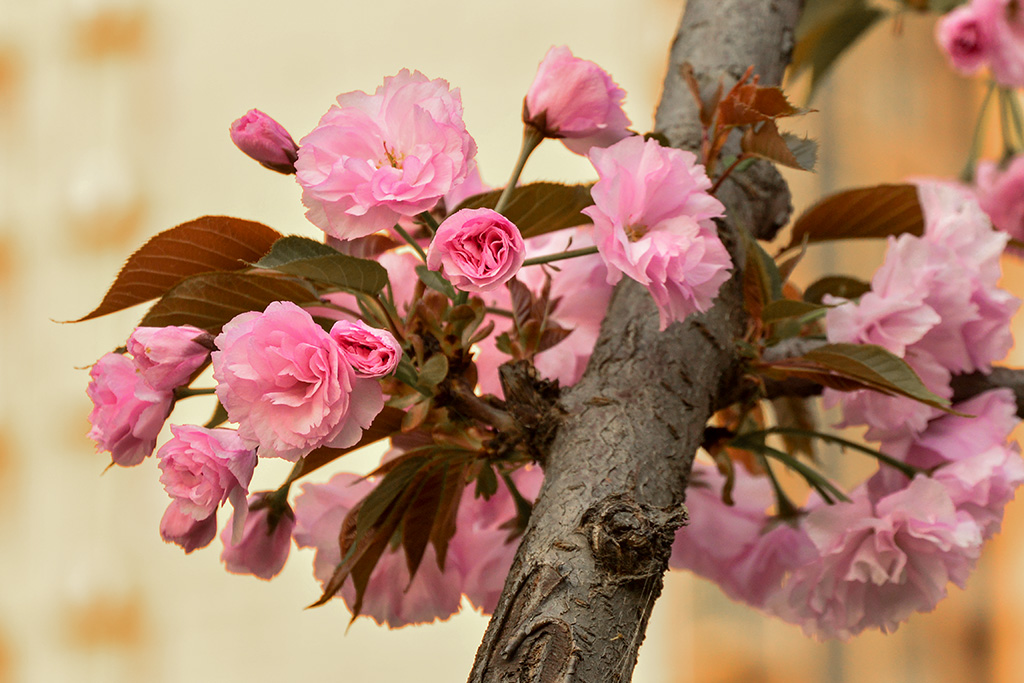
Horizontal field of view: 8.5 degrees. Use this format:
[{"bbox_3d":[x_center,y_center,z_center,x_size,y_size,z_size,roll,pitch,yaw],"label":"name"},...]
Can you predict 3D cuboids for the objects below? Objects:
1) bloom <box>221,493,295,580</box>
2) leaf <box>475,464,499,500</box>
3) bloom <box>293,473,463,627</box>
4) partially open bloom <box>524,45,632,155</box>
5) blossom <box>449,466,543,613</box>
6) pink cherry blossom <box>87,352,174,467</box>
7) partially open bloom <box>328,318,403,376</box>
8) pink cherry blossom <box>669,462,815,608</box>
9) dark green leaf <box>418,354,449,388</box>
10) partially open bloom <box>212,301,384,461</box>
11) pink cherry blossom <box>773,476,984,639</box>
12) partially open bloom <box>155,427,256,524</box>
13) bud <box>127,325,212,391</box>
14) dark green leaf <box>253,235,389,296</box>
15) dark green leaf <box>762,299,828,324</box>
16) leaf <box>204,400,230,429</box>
[{"bbox_3d":[-0.072,0.056,1.960,0.019,0.025,0.020,18,6,4],"label":"bloom"},{"bbox_3d":[-0.007,0.041,2.020,0.007,0.011,0.006,-1,-25,9],"label":"leaf"},{"bbox_3d":[-0.040,0.062,2.070,0.051,0.047,0.043,-2,33,23],"label":"bloom"},{"bbox_3d":[0.019,-0.071,2.010,0.032,0.031,0.031,-25,3,-18],"label":"partially open bloom"},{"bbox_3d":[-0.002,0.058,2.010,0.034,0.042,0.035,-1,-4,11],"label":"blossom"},{"bbox_3d":[-0.108,0.019,1.950,0.025,0.031,0.030,12,0,-28],"label":"pink cherry blossom"},{"bbox_3d":[-0.042,0.002,1.960,0.021,0.018,0.021,0,15,3],"label":"partially open bloom"},{"bbox_3d":[0.071,0.059,2.090,0.047,0.044,0.042,-4,38,36],"label":"pink cherry blossom"},{"bbox_3d":[-0.022,0.009,1.970,0.008,0.011,0.003,29,-13,7],"label":"dark green leaf"},{"bbox_3d":[-0.060,0.011,1.920,0.048,0.045,0.034,-2,2,18],"label":"partially open bloom"},{"bbox_3d":[0.109,0.065,2.060,0.064,0.050,0.048,0,24,-3],"label":"pink cherry blossom"},{"bbox_3d":[-0.086,0.037,1.940,0.028,0.027,0.025,-6,11,40],"label":"partially open bloom"},{"bbox_3d":[-0.097,0.005,1.940,0.024,0.018,0.018,-14,-2,-21],"label":"bud"},{"bbox_3d":[-0.055,-0.022,1.950,0.039,0.010,0.022,9,23,-15],"label":"dark green leaf"},{"bbox_3d":[0.082,-0.009,1.980,0.021,0.006,0.012,8,9,-3],"label":"dark green leaf"},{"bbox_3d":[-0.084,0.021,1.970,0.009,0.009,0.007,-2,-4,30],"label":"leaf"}]

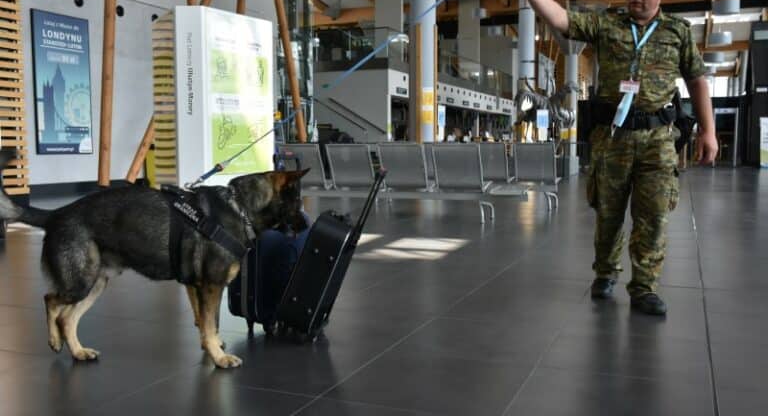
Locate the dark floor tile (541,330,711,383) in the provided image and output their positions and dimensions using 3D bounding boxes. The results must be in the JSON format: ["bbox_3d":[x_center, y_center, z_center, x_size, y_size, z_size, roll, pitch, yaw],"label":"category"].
[{"bbox_3d":[0.967,0.582,2.794,0.600,0.010,0.600,2,5,23],"label":"dark floor tile"}]

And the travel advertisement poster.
[{"bbox_3d":[-6.836,-2.631,15.069,0.060,2.949,1.497,2,5,23],"label":"travel advertisement poster"}]

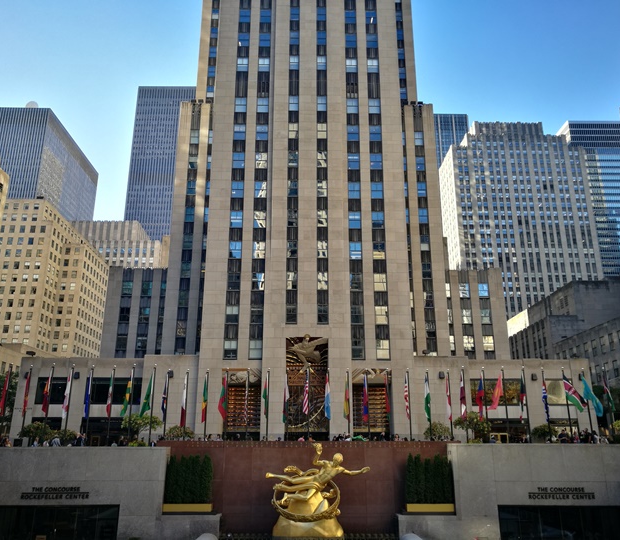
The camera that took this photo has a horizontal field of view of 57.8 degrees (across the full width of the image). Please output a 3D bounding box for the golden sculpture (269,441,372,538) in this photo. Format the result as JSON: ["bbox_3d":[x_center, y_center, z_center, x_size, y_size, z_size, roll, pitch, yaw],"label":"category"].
[{"bbox_3d":[0.495,12.713,32.691,6.078,5.108,3.400,0,-17,0],"label":"golden sculpture"}]

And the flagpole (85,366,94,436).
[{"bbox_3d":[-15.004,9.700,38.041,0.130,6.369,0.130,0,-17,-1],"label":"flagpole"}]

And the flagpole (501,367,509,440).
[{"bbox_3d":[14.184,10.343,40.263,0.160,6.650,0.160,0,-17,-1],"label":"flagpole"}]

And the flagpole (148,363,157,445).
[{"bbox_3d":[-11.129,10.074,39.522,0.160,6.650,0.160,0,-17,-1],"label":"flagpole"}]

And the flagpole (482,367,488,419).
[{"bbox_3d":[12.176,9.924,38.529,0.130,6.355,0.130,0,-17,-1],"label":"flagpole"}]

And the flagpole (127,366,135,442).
[{"bbox_3d":[-11.191,8.884,34.798,0.130,5.970,0.130,0,-17,-1],"label":"flagpole"}]

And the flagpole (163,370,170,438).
[{"bbox_3d":[-9.899,9.949,38.795,0.140,5.996,0.140,0,-17,0],"label":"flagpole"}]

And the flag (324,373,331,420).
[{"bbox_3d":[1.368,9.552,42.082,0.480,3.407,0.400,0,-17,-1],"label":"flag"}]

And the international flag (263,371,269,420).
[{"bbox_3d":[-2.913,8.307,37.182,0.380,3.010,0.350,0,-17,-1],"label":"international flag"}]

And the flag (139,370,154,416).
[{"bbox_3d":[-11.176,8.626,38.448,0.733,2.880,0.380,0,-17,-1],"label":"flag"}]

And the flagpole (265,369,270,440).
[{"bbox_3d":[-2.899,9.933,38.806,0.140,6.074,0.140,0,-17,0],"label":"flagpole"}]

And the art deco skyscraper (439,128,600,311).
[{"bbox_3d":[81.096,3.626,218.951,52.101,125.587,27.000,0,-17,-1],"label":"art deco skyscraper"}]

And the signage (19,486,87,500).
[{"bbox_3d":[-15.841,13.932,35.010,4.198,0.790,0.100,0,-17,-1],"label":"signage"}]

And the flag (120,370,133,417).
[{"bbox_3d":[-12.013,8.067,36.765,0.785,2.952,0.500,0,-17,0],"label":"flag"}]

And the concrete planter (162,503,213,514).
[{"bbox_3d":[-7.170,14.143,33.310,2.890,0.600,0.750,0,-17,-1],"label":"concrete planter"}]

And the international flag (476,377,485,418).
[{"bbox_3d":[11.144,8.319,36.708,0.523,2.687,0.450,0,-17,0],"label":"international flag"}]

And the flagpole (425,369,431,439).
[{"bbox_3d":[8.297,9.952,38.812,0.140,6.109,0.140,0,-17,0],"label":"flagpole"}]

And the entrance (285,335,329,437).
[{"bbox_3d":[-0.254,12.475,56.241,4.250,11.560,1.000,0,-17,-1],"label":"entrance"}]

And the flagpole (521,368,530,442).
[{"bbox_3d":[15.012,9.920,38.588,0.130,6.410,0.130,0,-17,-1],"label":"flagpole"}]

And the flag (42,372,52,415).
[{"bbox_3d":[-17.886,8.534,38.339,0.420,2.873,0.380,0,-17,-1],"label":"flag"}]

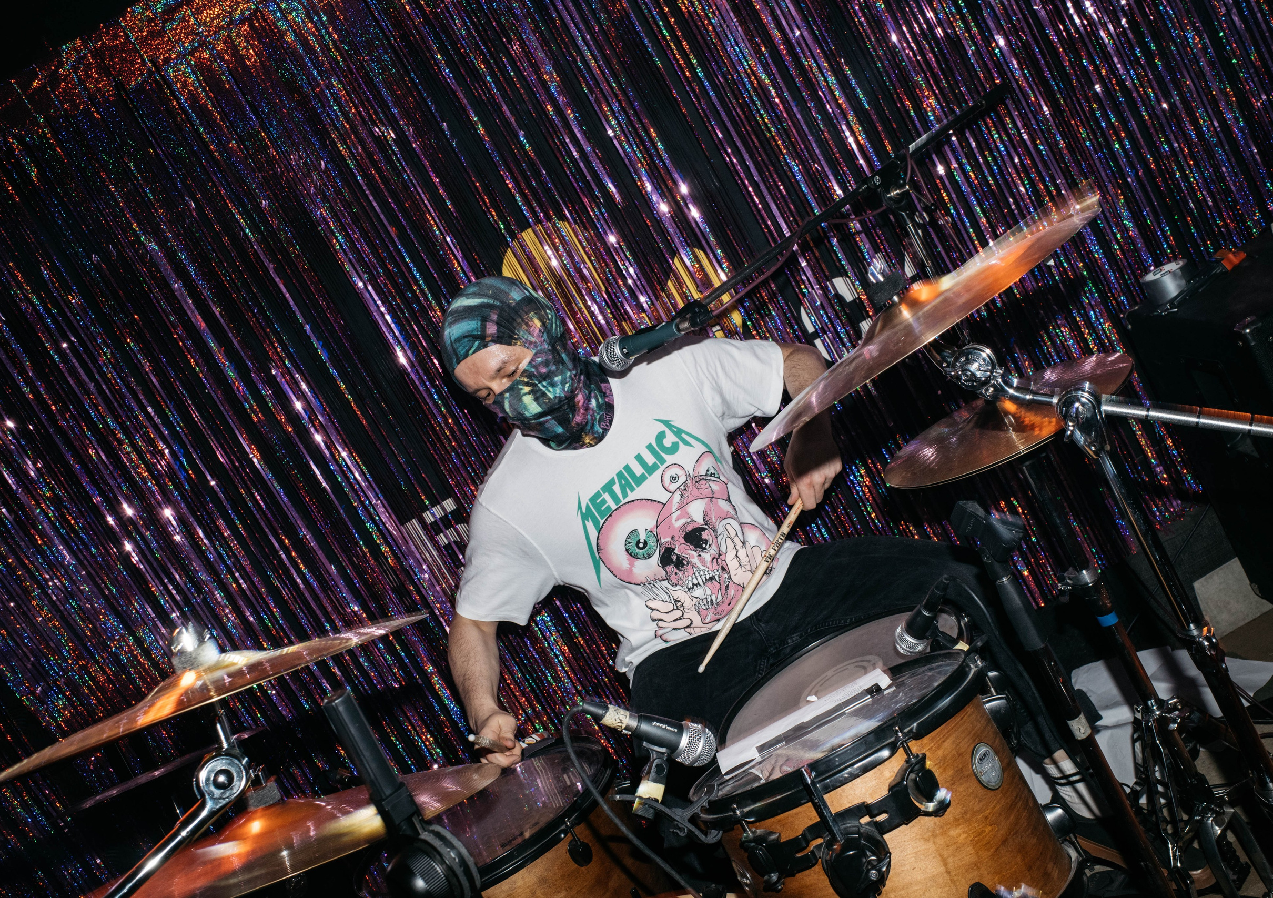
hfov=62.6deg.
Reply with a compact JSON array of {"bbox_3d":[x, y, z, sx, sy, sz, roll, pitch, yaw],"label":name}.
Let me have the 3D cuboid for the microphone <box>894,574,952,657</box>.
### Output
[{"bbox_3d":[0.359,0.204,1.300,0.045,0.045,0.147,-37,-30,-42],"label":"microphone"}]

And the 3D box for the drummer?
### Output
[{"bbox_3d":[0.184,0.297,1.720,0.820,1.350,0.740,-30,7,0],"label":"drummer"}]

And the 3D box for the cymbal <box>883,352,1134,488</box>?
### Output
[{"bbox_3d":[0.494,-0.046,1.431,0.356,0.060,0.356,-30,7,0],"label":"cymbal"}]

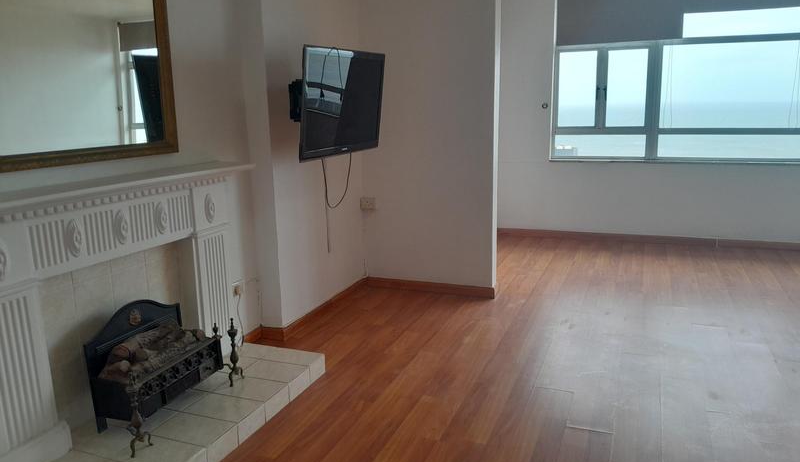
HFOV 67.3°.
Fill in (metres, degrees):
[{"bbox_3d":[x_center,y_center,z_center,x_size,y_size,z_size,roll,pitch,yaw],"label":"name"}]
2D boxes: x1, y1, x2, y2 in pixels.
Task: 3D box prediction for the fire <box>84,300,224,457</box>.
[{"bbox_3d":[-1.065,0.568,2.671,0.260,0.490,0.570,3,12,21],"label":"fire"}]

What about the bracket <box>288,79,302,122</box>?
[{"bbox_3d":[-0.525,-0.797,3.683,0.330,0.260,0.340,3,12,21],"label":"bracket"}]

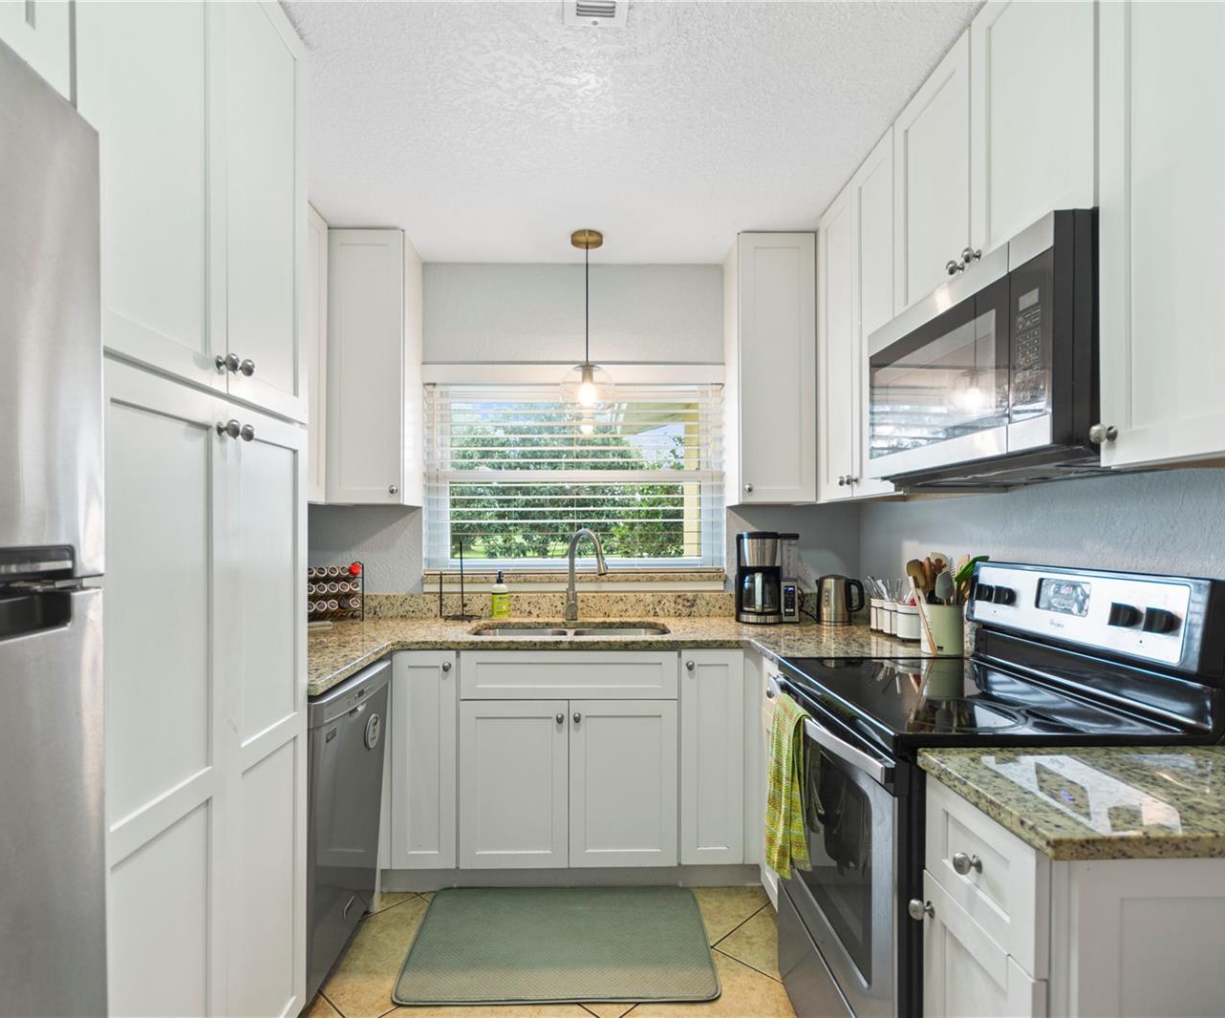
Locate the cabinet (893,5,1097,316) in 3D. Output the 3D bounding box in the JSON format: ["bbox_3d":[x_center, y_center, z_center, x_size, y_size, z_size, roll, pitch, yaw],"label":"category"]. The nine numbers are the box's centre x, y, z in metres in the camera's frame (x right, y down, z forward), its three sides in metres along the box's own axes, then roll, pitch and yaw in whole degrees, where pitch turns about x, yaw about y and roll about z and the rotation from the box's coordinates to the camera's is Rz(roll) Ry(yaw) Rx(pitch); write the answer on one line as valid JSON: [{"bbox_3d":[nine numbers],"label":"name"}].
[{"bbox_3d":[0.998,-0.836,1.480,0.330,0.600,0.760,0,-1,-2],"label":"cabinet"}]

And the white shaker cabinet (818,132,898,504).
[{"bbox_3d":[0.978,-0.575,2.163,0.330,1.070,0.610,0,-1,-2],"label":"white shaker cabinet"}]

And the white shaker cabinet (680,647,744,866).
[{"bbox_3d":[0.338,0.868,2.505,0.230,0.770,0.600,0,-1,-2],"label":"white shaker cabinet"}]

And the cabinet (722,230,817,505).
[{"bbox_3d":[0.653,-0.557,2.690,0.300,1.075,0.315,0,-1,-2],"label":"cabinet"}]

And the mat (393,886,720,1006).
[{"bbox_3d":[-0.159,1.350,2.000,0.900,0.015,0.535,0,-1,-2],"label":"mat"}]

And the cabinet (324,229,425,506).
[{"bbox_3d":[-0.970,-0.551,2.645,0.300,1.075,0.315,0,-1,-2],"label":"cabinet"}]

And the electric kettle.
[{"bbox_3d":[0.934,0.368,2.600,0.195,0.200,0.140,0,-1,21],"label":"electric kettle"}]

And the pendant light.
[{"bbox_3d":[-0.099,-0.732,2.540,0.215,0.710,0.215,0,-1,-2],"label":"pendant light"}]

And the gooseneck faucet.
[{"bbox_3d":[-0.105,0.274,2.634,0.220,0.385,0.070,-1,-2,41],"label":"gooseneck faucet"}]

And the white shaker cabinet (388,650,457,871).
[{"bbox_3d":[-0.668,0.872,2.497,0.235,0.760,0.610,0,-1,-2],"label":"white shaker cabinet"}]

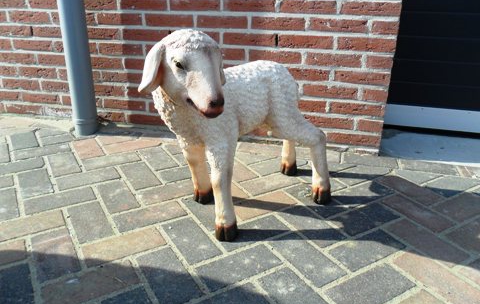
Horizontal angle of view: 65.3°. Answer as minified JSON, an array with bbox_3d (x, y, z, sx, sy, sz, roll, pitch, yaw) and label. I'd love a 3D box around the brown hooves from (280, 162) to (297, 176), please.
[{"bbox_3d":[0.172,0.054,1.308,0.049,0.042,0.045,-15,27,-37],"label":"brown hooves"}]

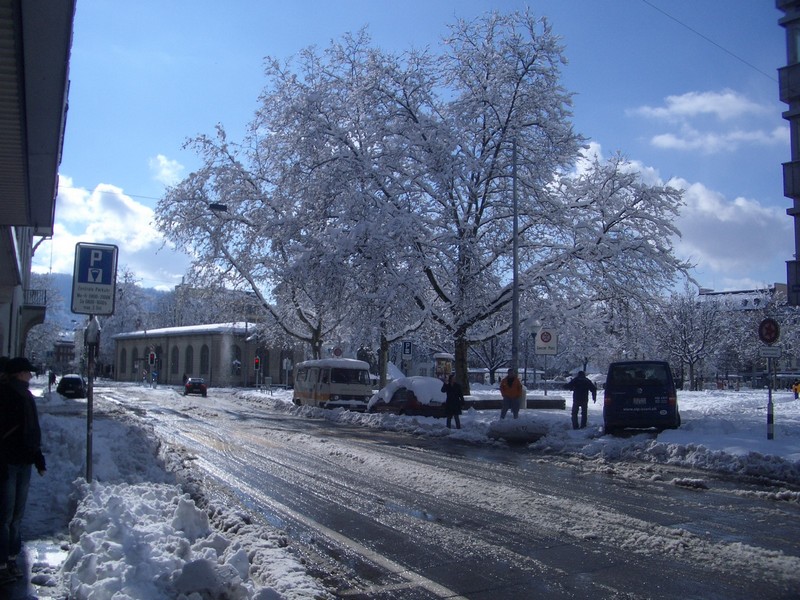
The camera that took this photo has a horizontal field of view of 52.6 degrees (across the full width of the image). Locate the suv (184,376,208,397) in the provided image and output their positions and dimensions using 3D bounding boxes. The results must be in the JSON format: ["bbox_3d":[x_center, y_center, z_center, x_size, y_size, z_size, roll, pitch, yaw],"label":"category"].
[{"bbox_3d":[-16.289,6.904,64.300,1.700,1.420,4.350,2,-6,-16],"label":"suv"}]

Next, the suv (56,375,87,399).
[{"bbox_3d":[-23.600,6.190,58.600,1.780,1.620,4.400,2,-6,-18],"label":"suv"}]

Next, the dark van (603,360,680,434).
[{"bbox_3d":[7.200,2.814,23.900,1.910,1.960,4.890,-2,-6,19],"label":"dark van"}]

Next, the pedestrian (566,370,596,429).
[{"bbox_3d":[5.333,2.959,23.900,0.880,1.720,0.500,-1,-5,10],"label":"pedestrian"}]

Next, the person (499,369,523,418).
[{"bbox_3d":[3.887,3.286,28.200,0.680,1.740,0.450,-1,-5,8],"label":"person"}]

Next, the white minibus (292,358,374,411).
[{"bbox_3d":[-3.160,3.990,37.700,2.020,2.200,4.900,3,-6,-25],"label":"white minibus"}]

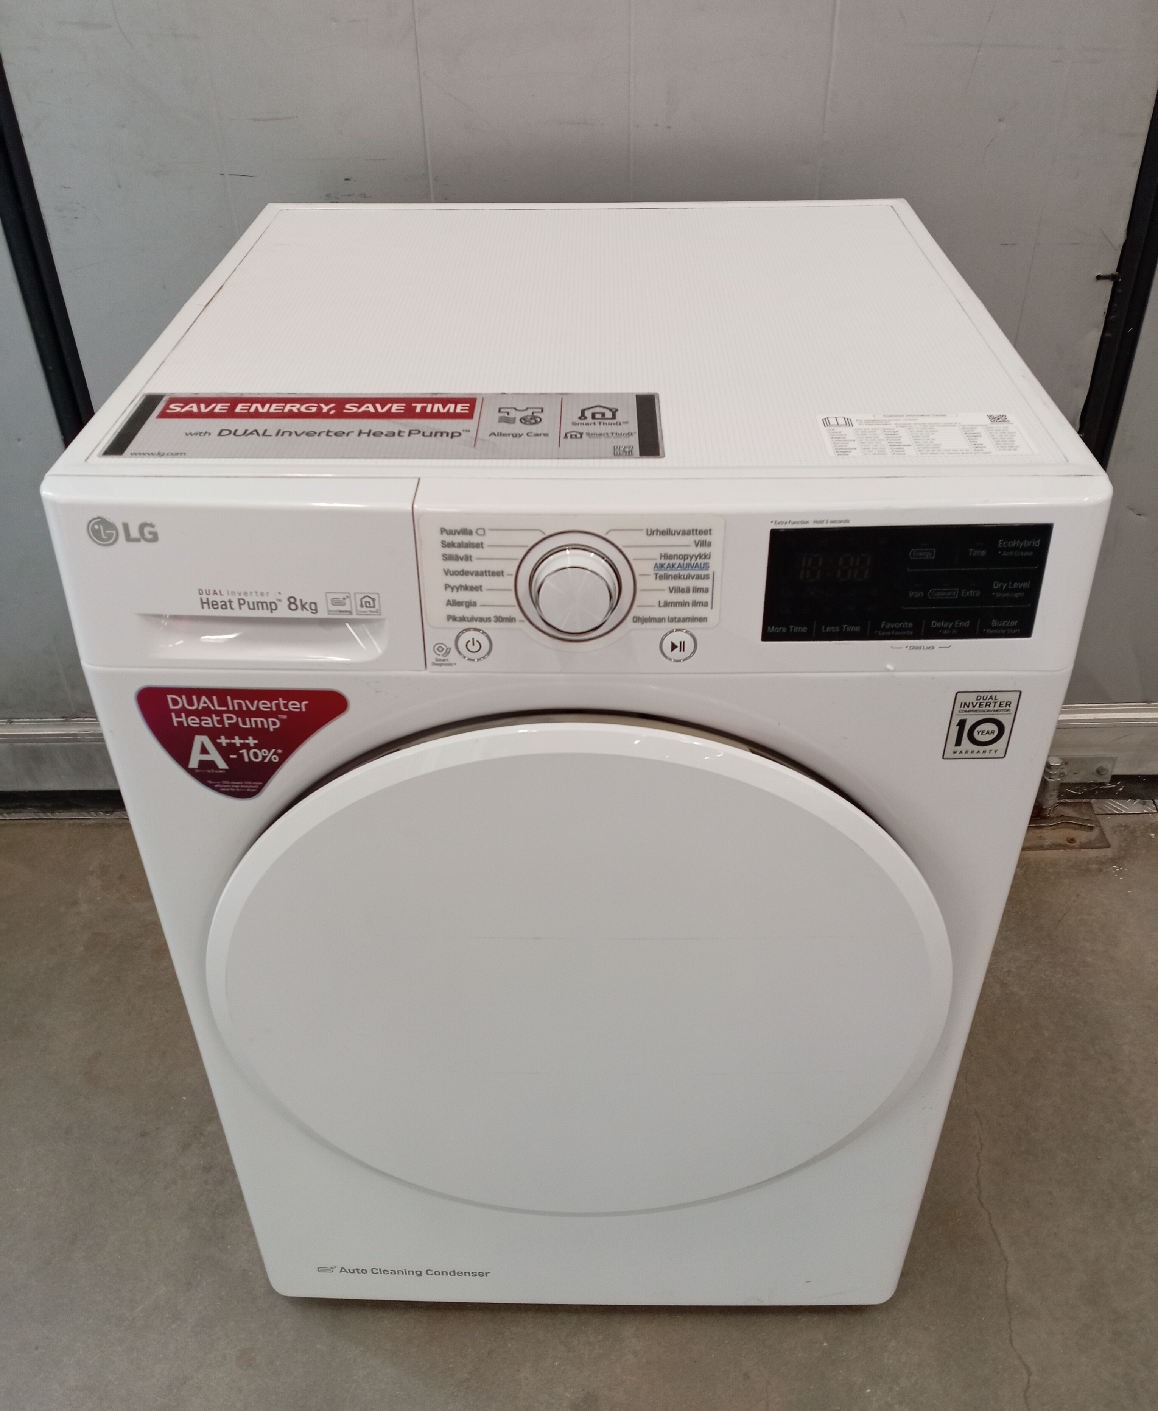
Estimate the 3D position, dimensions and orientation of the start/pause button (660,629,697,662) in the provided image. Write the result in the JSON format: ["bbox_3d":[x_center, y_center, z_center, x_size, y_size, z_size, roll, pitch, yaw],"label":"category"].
[{"bbox_3d":[0.058,-0.034,0.696,0.022,0.022,0.005,0,30,1],"label":"start/pause button"}]

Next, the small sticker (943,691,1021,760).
[{"bbox_3d":[0.245,0.013,0.730,0.039,0.052,0.002,-1,35,-1],"label":"small sticker"}]

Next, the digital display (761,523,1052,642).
[{"bbox_3d":[0.184,-0.068,0.678,0.155,0.070,0.004,-1,30,0],"label":"digital display"}]

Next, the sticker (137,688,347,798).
[{"bbox_3d":[-0.203,0.026,0.746,0.130,0.086,0.002,1,35,3],"label":"sticker"}]

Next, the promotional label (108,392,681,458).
[{"bbox_3d":[-0.113,-0.170,0.729,0.328,0.002,0.094,0,37,1],"label":"promotional label"}]

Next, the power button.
[{"bbox_3d":[-0.061,-0.034,0.698,0.022,0.022,0.005,1,30,2],"label":"power button"}]

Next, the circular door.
[{"bbox_3d":[0.000,0.213,0.871,0.528,0.528,0.050,0,37,1],"label":"circular door"}]

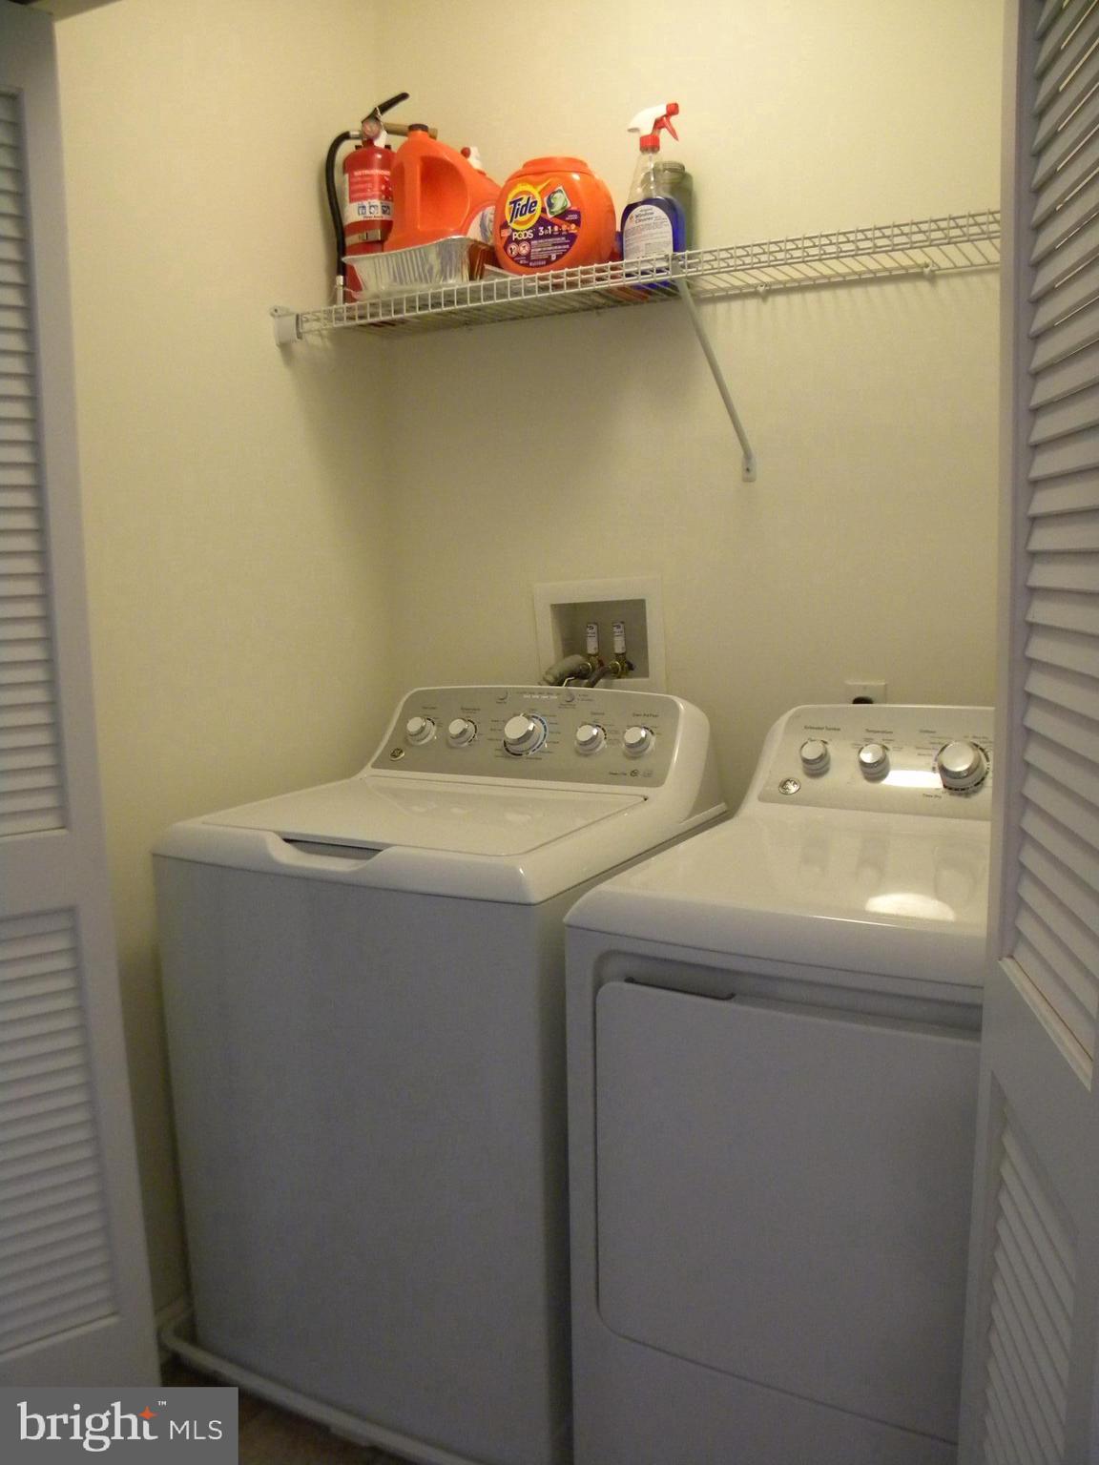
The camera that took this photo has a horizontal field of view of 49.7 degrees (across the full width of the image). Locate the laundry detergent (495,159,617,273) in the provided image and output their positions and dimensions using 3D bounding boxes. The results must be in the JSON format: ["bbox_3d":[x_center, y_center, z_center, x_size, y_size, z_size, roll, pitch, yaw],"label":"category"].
[{"bbox_3d":[0.008,-0.844,1.978,0.205,0.196,0.148,2,9,18],"label":"laundry detergent"}]

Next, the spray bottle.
[{"bbox_3d":[0.169,-0.880,1.945,0.106,0.270,0.066,3,9,27],"label":"spray bottle"}]

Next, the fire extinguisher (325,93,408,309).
[{"bbox_3d":[-0.338,-0.965,2.190,0.163,0.390,0.112,-2,8,-6],"label":"fire extinguisher"}]

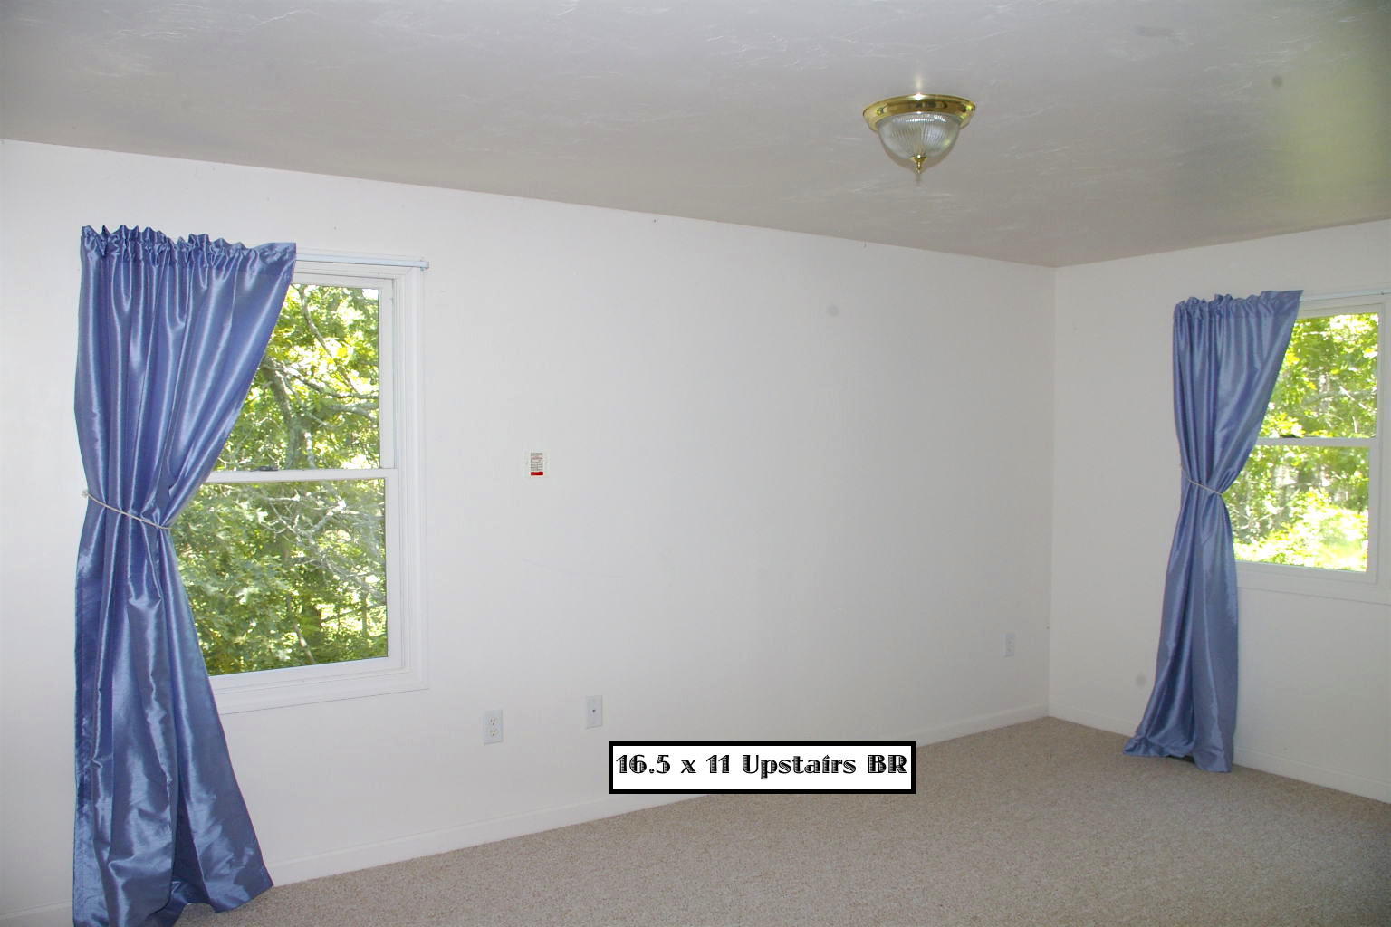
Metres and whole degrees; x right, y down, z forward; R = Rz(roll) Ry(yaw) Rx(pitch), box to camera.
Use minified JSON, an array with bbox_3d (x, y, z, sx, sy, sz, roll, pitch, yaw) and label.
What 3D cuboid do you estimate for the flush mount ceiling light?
[{"bbox_3d":[0.568,-0.819,2.628,0.284,0.165,0.284,0,2,0],"label":"flush mount ceiling light"}]

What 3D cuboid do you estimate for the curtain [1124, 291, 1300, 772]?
[{"bbox_3d":[2.243,0.311,4.447,0.220,2.030,0.670,-1,2,-33],"label":"curtain"}]

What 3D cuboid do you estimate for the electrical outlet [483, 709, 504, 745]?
[{"bbox_3d":[-0.713,0.928,3.676,0.071,0.116,0.009,-1,2,-33],"label":"electrical outlet"}]

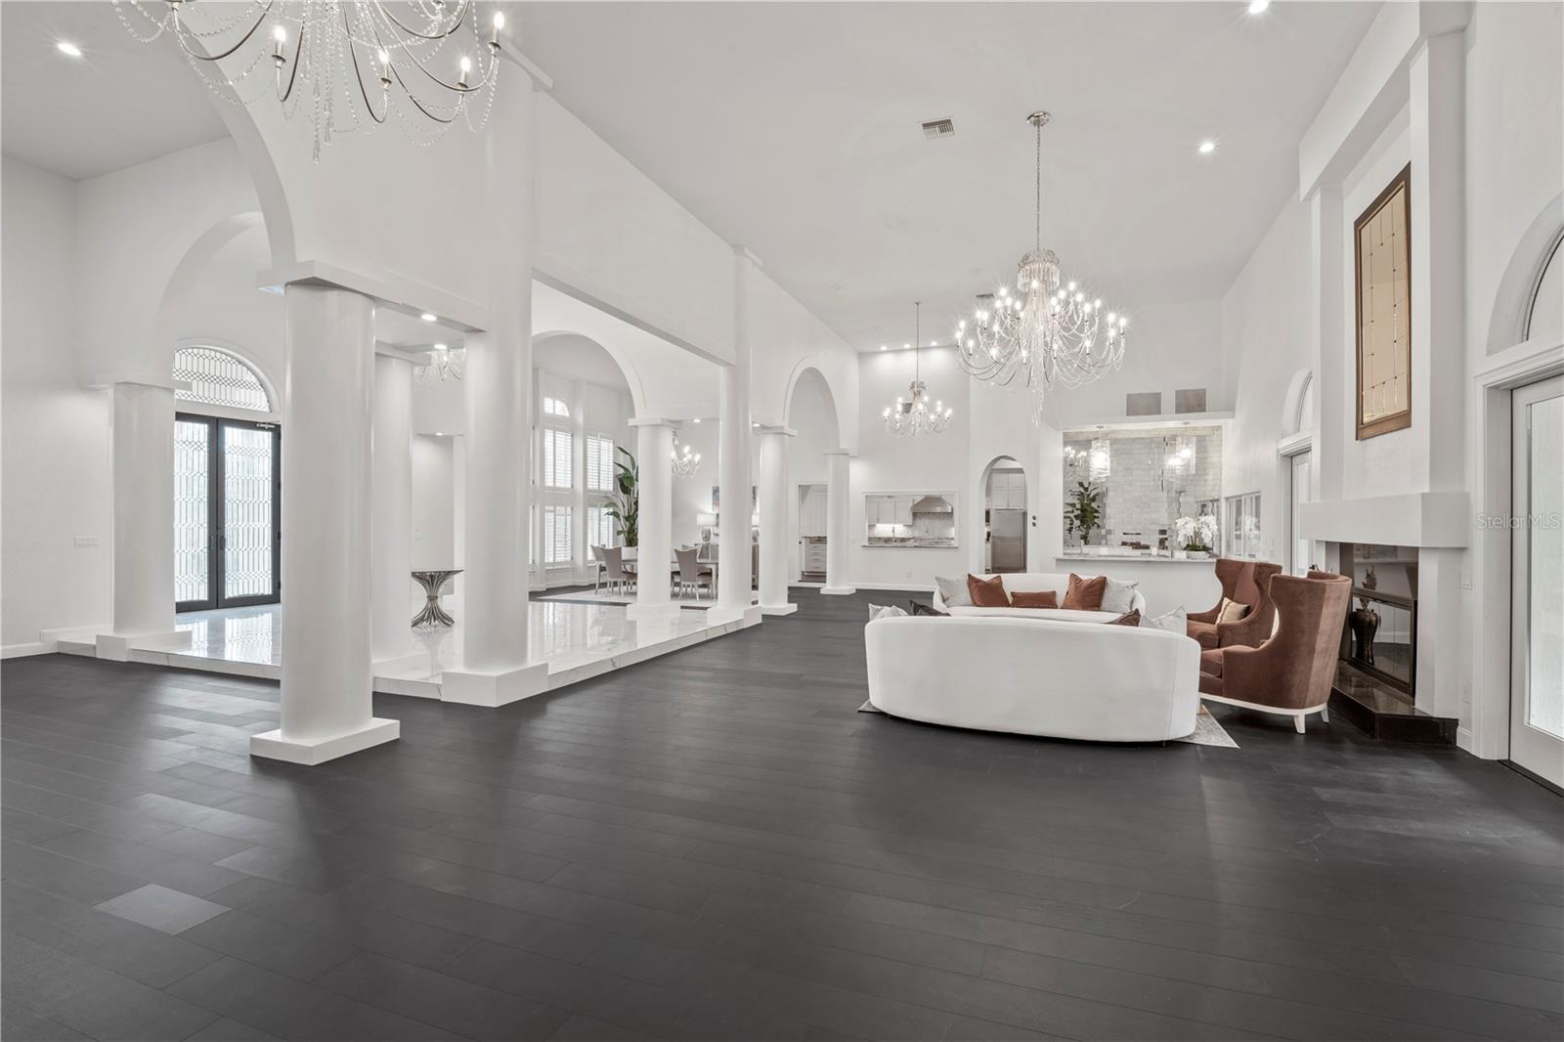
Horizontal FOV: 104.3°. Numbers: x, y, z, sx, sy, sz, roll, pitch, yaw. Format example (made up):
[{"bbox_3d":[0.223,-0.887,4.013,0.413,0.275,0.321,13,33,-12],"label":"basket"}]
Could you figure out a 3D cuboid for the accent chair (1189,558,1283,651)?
[{"bbox_3d":[4.290,0.930,5.890,0.820,1.100,0.720,0,0,14],"label":"accent chair"}]

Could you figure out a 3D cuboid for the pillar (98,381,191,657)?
[{"bbox_3d":[-6.970,-0.010,6.650,0.580,2.970,0.560,0,0,22],"label":"pillar"}]

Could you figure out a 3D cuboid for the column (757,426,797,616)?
[{"bbox_3d":[-0.122,0.026,10.255,0.560,3.030,0.560,0,0,24],"label":"column"}]

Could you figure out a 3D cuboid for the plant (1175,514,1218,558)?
[{"bbox_3d":[6.608,0.244,9.698,0.580,0.690,0.450,0,0,22],"label":"plant"}]

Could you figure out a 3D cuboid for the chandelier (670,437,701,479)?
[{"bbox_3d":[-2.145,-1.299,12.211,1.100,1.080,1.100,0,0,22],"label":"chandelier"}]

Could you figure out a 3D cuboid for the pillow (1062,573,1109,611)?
[{"bbox_3d":[3.630,0.845,7.300,0.520,0.480,0.170,0,-15,33],"label":"pillow"}]

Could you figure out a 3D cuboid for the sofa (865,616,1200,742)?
[{"bbox_3d":[1.770,1.066,4.522,2.330,0.800,1.050,0,0,19],"label":"sofa"}]

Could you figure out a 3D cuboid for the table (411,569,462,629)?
[{"bbox_3d":[-4.533,0.996,7.892,0.720,0.730,0.640,0,0,22],"label":"table"}]

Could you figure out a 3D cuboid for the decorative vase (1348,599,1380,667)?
[{"bbox_3d":[5.426,1.057,5.660,0.200,0.560,0.210,0,0,25],"label":"decorative vase"}]

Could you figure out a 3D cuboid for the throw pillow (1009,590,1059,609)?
[{"bbox_3d":[3.060,0.955,7.400,0.600,0.240,0.140,0,-15,23],"label":"throw pillow"}]

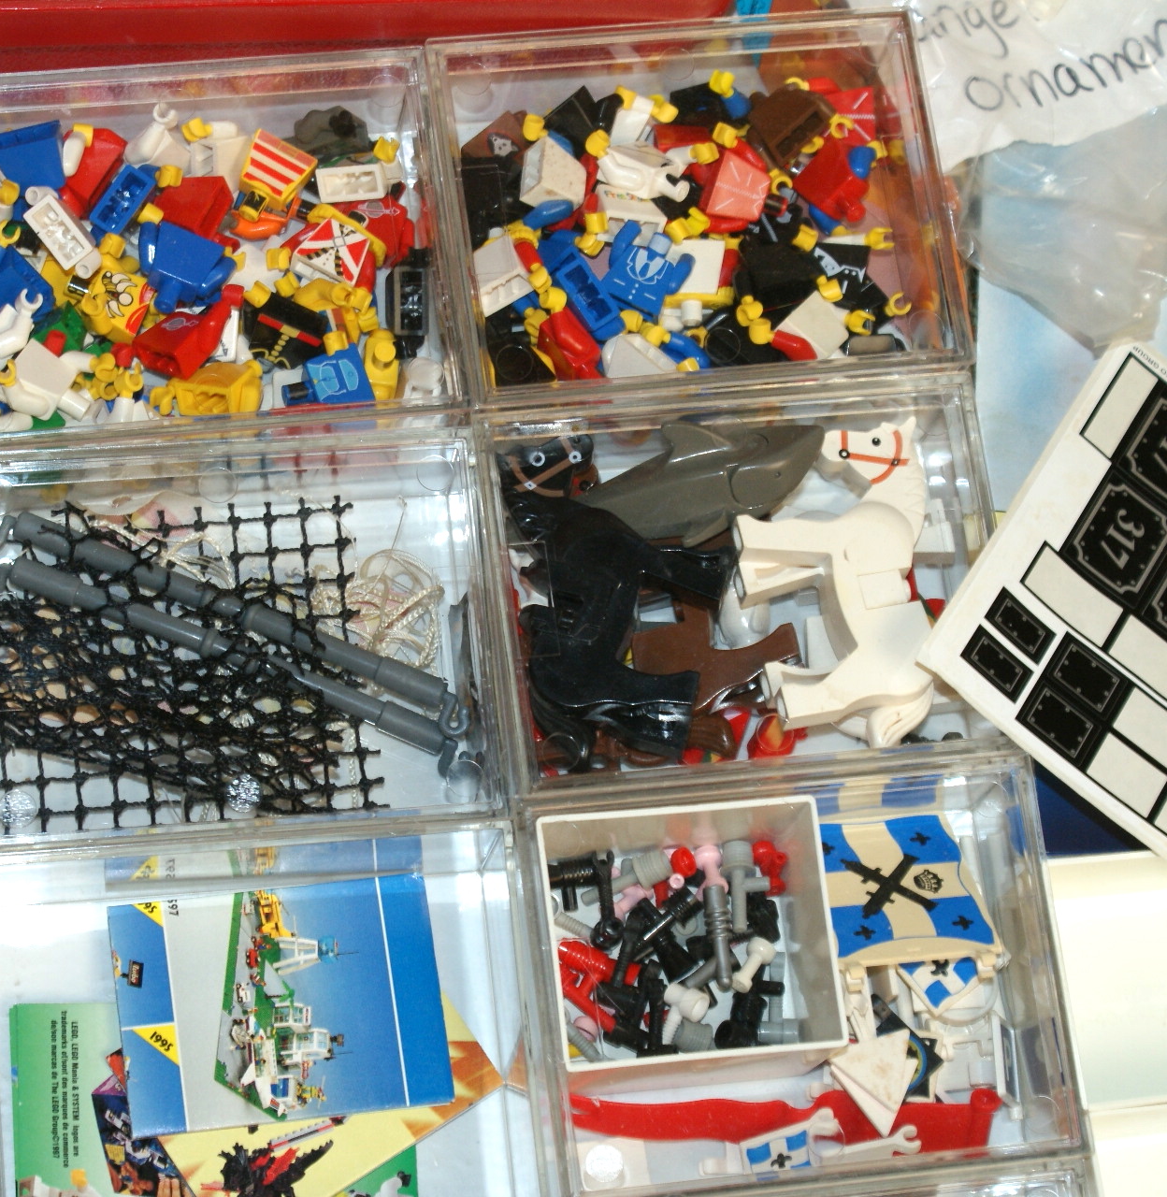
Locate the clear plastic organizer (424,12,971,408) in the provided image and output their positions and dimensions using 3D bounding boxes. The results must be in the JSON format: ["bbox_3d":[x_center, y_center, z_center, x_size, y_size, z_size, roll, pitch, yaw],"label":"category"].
[{"bbox_3d":[0.023,-0.082,0.852,0.112,0.046,0.086,-5,75,-9],"label":"clear plastic organizer"}]

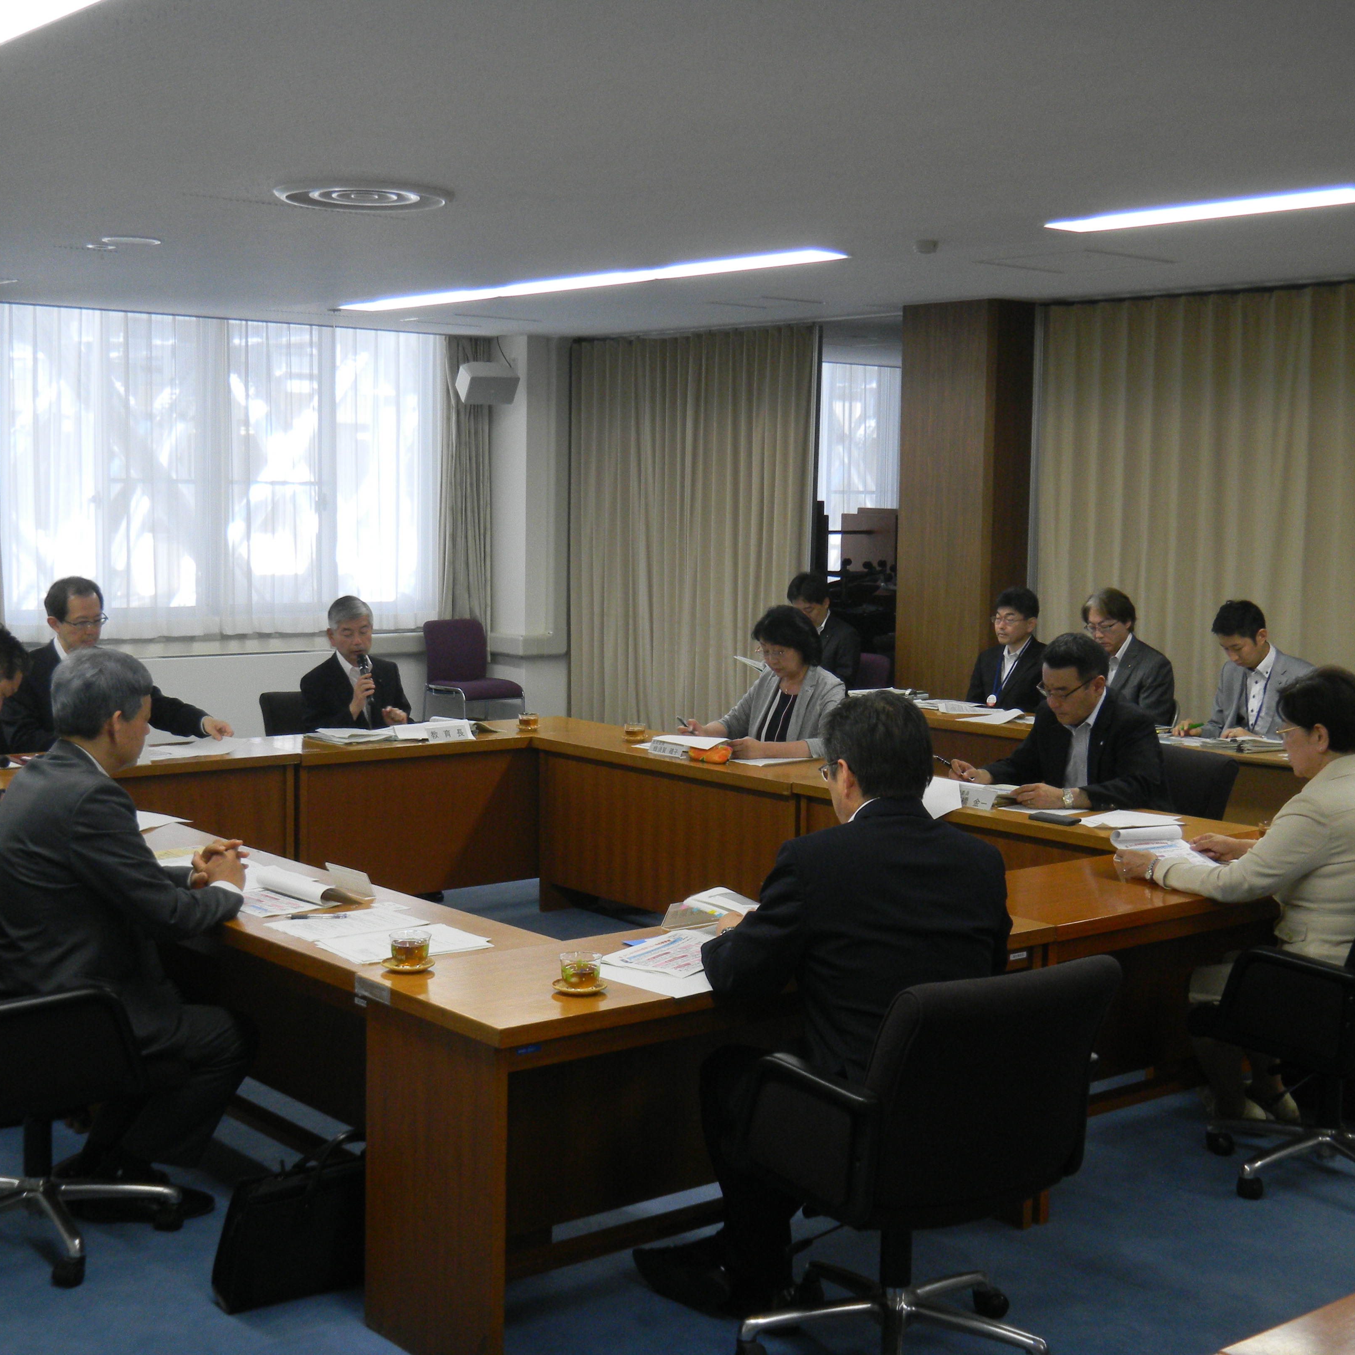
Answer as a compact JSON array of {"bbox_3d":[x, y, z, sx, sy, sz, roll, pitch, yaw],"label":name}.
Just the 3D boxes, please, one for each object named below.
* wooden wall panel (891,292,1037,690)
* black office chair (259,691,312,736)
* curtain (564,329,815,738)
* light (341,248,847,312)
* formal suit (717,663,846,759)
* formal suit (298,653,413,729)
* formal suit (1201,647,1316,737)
[{"bbox_3d":[1.624,-0.663,10.977,0.500,2.761,0.660,-3,7,-40],"label":"wooden wall panel"},{"bbox_3d":[-1.425,0.486,8.350,0.600,0.830,0.620,-3,7,-40],"label":"black office chair"},{"bbox_3d":[0.096,-0.870,13.066,0.180,2.730,2.500,-3,7,-40],"label":"curtain"},{"bbox_3d":[-0.621,-2.033,10.296,0.280,0.080,4.100,-3,7,-40],"label":"light"},{"bbox_3d":[0.439,0.235,7.830,0.520,0.600,0.460,6,7,41],"label":"formal suit"},{"bbox_3d":[-1.323,0.177,8.285,0.540,0.580,0.440,-3,7,-38],"label":"formal suit"},{"bbox_3d":[2.550,0.193,8.639,0.450,0.600,0.520,-3,7,-40],"label":"formal suit"}]

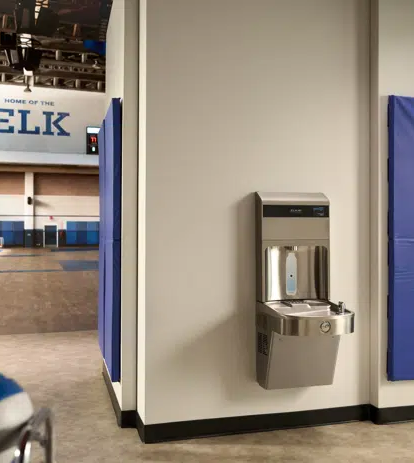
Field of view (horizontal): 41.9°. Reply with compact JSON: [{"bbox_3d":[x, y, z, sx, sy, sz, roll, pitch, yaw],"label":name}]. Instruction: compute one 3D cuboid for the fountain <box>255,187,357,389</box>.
[{"bbox_3d":[0.595,0.359,3.263,0.444,1.209,0.497,0,0,-15],"label":"fountain"}]

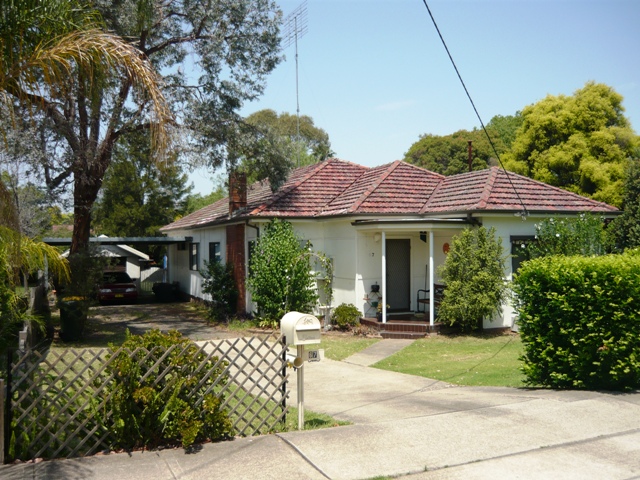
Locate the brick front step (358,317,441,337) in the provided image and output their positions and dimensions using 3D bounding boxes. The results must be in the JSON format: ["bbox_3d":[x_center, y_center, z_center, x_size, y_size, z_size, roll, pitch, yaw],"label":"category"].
[{"bbox_3d":[2.176,2.311,15.923,1.650,0.330,1.300,-1,-1,23],"label":"brick front step"}]

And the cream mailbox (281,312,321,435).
[{"bbox_3d":[-0.195,1.268,5.855,0.265,1.127,0.370,0,-1,-24],"label":"cream mailbox"}]

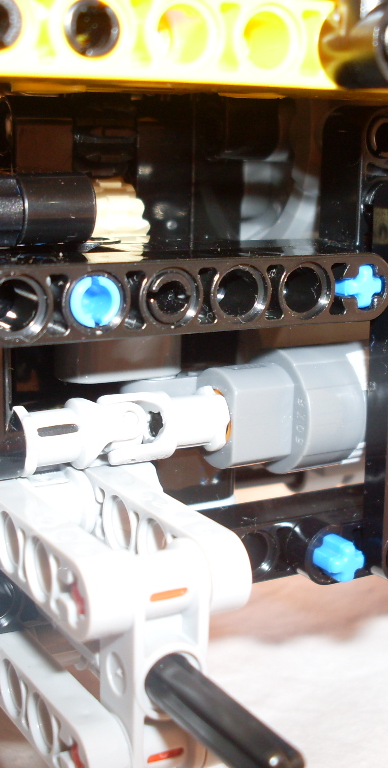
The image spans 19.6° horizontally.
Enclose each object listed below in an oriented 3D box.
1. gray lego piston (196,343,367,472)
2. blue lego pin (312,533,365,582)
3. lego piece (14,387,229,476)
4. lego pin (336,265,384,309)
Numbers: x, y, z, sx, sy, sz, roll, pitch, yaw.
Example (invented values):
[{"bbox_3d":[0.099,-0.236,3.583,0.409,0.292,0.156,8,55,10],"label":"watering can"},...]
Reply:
[{"bbox_3d":[0.010,0.004,0.134,0.018,0.015,0.015,-6,13,-29],"label":"gray lego piston"},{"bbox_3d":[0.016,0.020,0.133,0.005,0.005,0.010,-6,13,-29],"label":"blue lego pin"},{"bbox_3d":[-0.008,0.005,0.124,0.024,0.008,0.008,-6,13,-29],"label":"lego piece"},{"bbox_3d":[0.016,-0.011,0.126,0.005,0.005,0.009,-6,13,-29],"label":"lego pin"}]

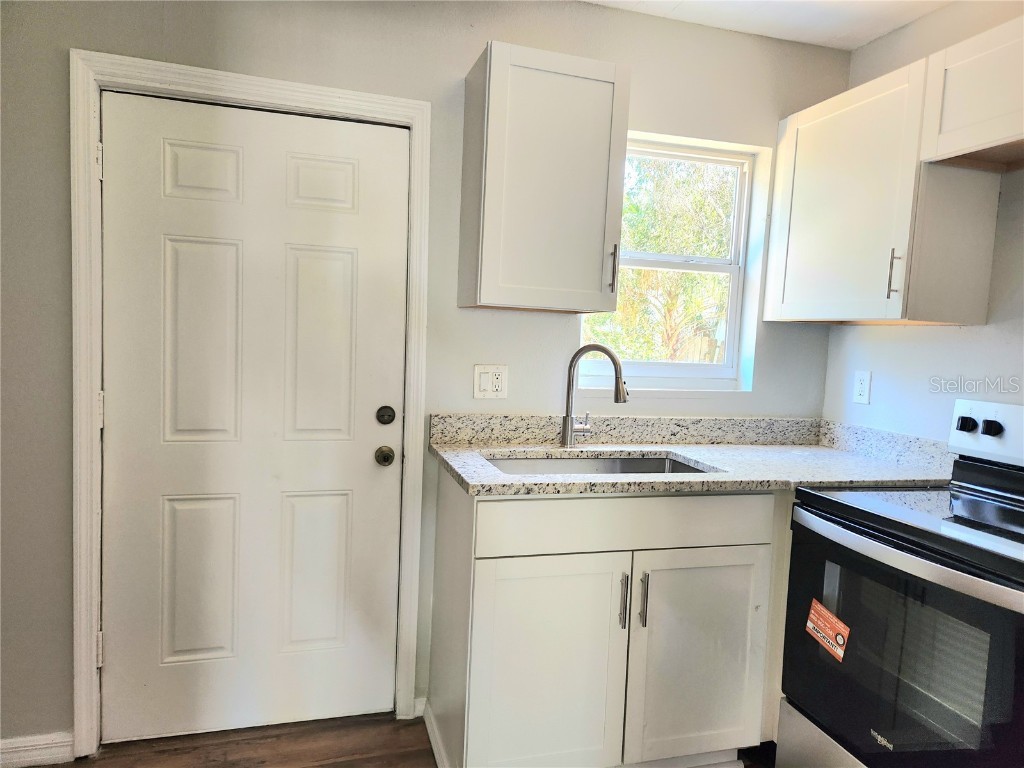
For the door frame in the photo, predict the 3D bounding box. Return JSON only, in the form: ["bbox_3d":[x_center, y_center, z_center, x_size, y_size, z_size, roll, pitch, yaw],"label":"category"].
[{"bbox_3d":[-0.818,0.107,2.214,1.046,2.118,0.095,1,4,-16],"label":"door frame"}]

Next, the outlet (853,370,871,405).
[{"bbox_3d":[1.330,0.013,2.586,0.011,0.121,0.073,1,4,-16],"label":"outlet"}]

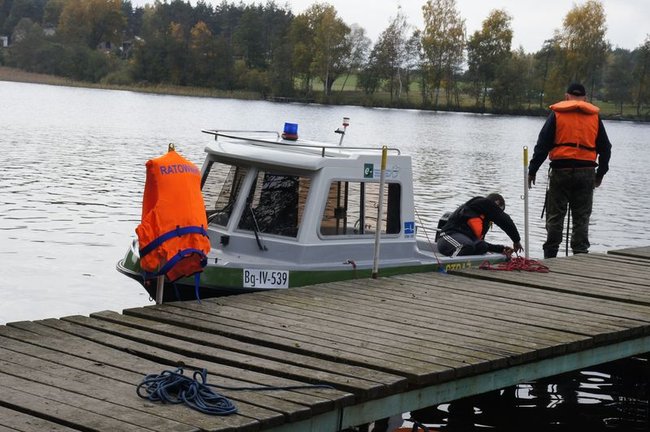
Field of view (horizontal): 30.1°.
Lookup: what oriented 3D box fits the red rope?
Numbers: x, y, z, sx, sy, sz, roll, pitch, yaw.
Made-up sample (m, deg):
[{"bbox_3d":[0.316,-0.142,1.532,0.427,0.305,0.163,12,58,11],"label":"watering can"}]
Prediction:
[{"bbox_3d":[1.800,0.436,11.399,0.660,0.120,0.600,3,6,-3],"label":"red rope"}]

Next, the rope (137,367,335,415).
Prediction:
[{"bbox_3d":[-0.491,0.858,6.135,0.960,0.130,0.620,4,6,10],"label":"rope"}]

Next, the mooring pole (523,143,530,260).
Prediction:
[{"bbox_3d":[2.012,-0.121,12.041,0.050,1.110,0.050,-2,6,0],"label":"mooring pole"}]

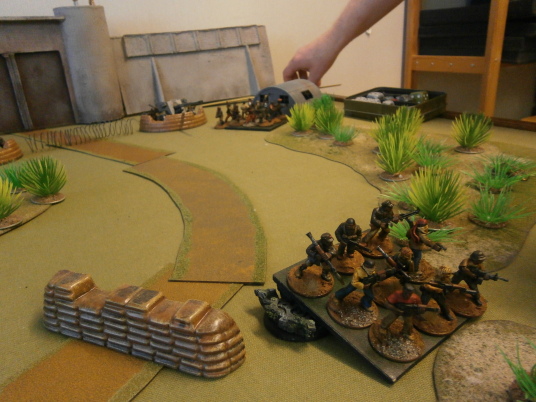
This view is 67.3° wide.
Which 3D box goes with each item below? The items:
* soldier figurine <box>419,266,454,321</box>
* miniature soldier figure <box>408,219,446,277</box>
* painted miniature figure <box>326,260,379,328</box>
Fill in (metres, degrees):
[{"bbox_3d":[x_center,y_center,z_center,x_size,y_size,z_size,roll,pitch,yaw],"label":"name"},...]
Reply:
[{"bbox_3d":[0.079,0.043,0.190,0.023,0.028,0.016,13,32,22],"label":"soldier figurine"},{"bbox_3d":[0.083,0.023,0.214,0.021,0.033,0.015,15,33,24],"label":"miniature soldier figure"},{"bbox_3d":[0.043,0.041,0.194,0.026,0.030,0.025,-2,30,-4],"label":"painted miniature figure"}]

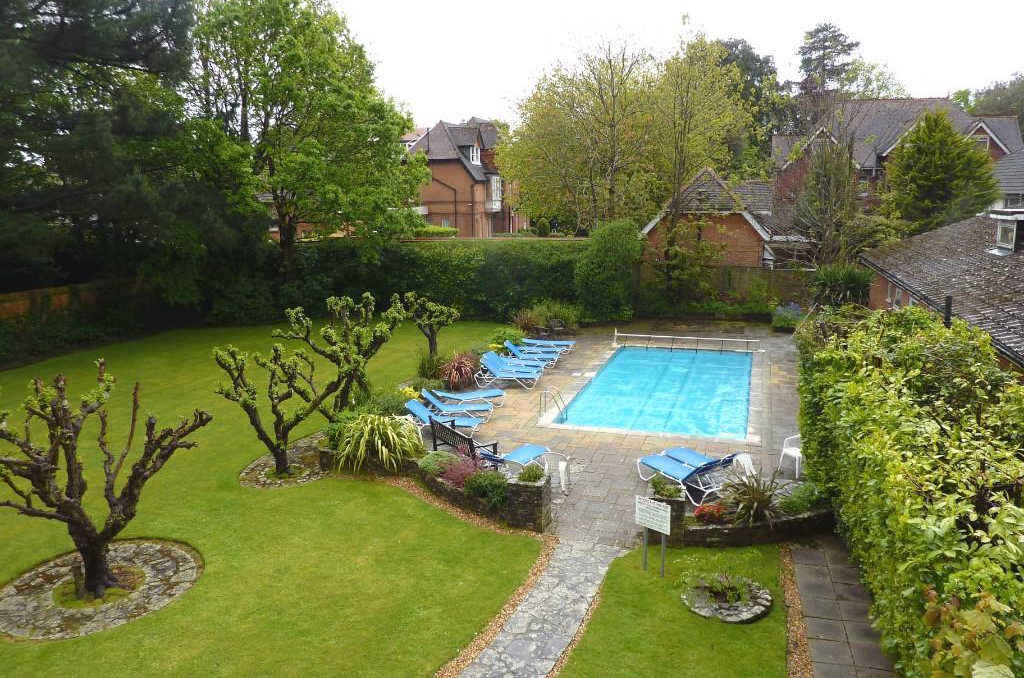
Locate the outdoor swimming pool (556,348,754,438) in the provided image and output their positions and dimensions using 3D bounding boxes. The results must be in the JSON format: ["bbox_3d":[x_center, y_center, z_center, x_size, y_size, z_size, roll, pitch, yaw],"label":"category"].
[{"bbox_3d":[4.689,1.508,21.921,4.550,0.500,9.900,3,11,18],"label":"outdoor swimming pool"}]

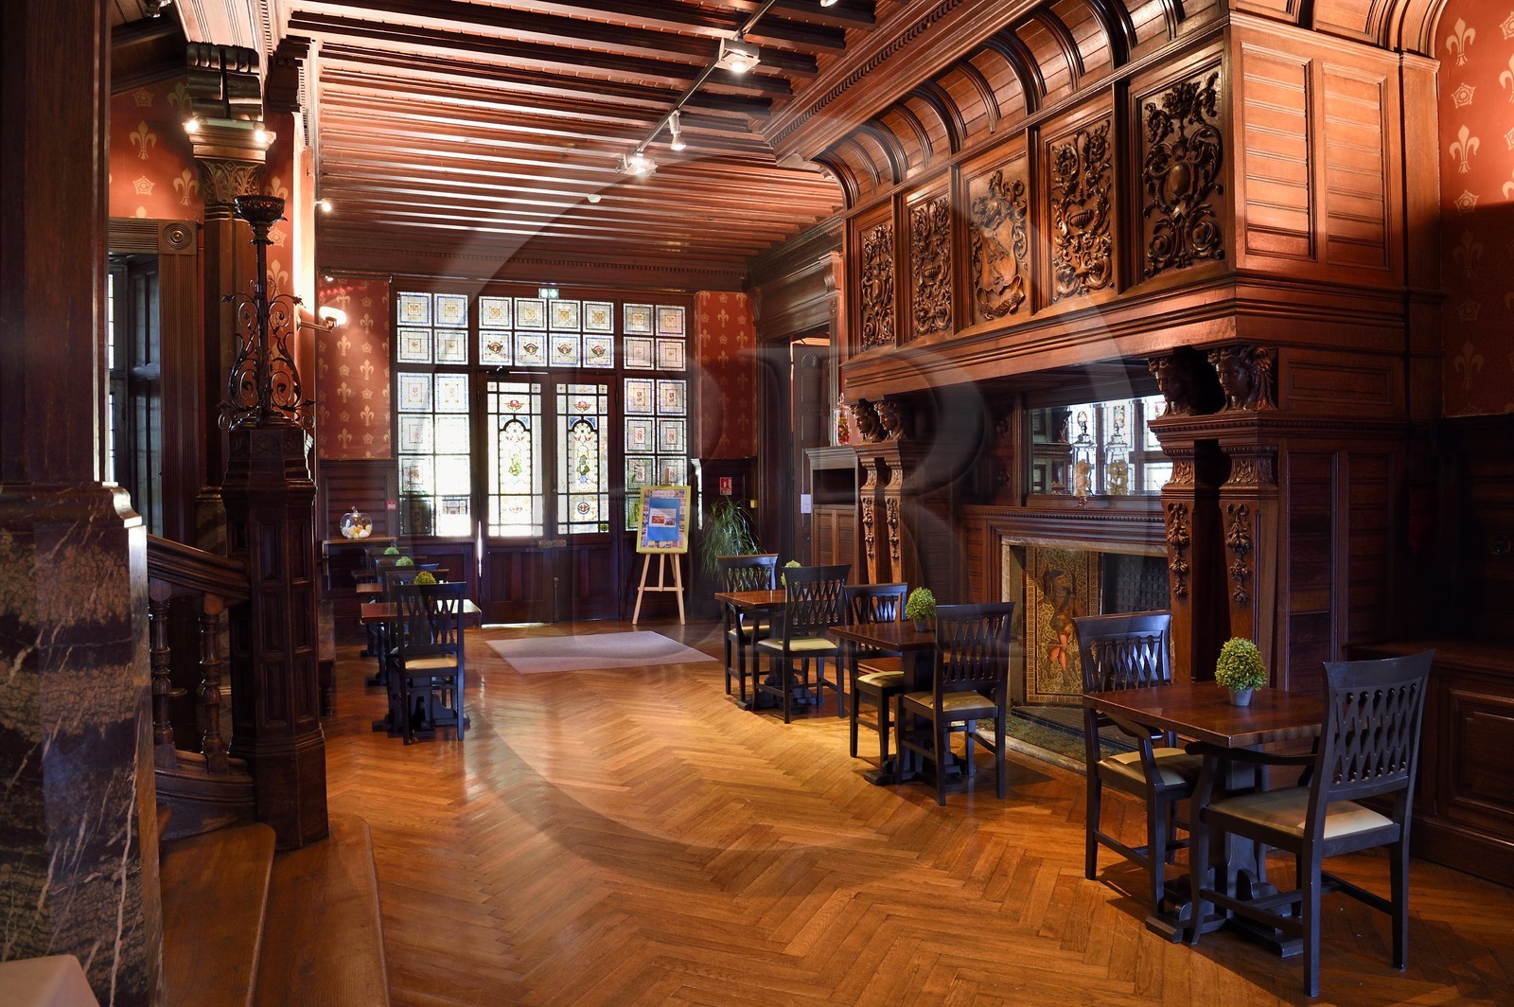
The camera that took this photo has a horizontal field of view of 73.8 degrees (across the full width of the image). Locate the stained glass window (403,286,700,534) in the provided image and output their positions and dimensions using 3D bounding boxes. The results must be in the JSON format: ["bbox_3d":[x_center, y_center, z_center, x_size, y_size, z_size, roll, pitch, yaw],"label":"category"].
[{"bbox_3d":[-2.289,-0.944,11.152,3.270,2.680,0.120,-1,1,-22],"label":"stained glass window"}]

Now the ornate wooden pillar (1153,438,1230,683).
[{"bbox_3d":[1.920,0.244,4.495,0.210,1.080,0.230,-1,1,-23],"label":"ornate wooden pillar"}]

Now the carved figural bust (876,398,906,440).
[{"bbox_3d":[0.887,-0.553,6.682,0.250,0.250,0.220,-1,1,-22],"label":"carved figural bust"}]

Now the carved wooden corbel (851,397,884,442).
[{"bbox_3d":[0.914,-0.642,7.947,0.250,0.350,0.210,-1,1,-23],"label":"carved wooden corbel"}]

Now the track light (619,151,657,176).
[{"bbox_3d":[-0.839,-2.422,7.199,0.220,0.170,0.210,-1,1,-23],"label":"track light"}]

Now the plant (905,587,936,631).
[{"bbox_3d":[0.854,0.543,5.281,0.175,0.240,0.175,-1,1,0],"label":"plant"}]

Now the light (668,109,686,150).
[{"bbox_3d":[-0.585,-2.730,7.412,0.130,0.290,0.130,-1,1,0],"label":"light"}]

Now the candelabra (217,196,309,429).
[{"bbox_3d":[-1.991,-0.774,4.060,0.360,0.950,0.360,-1,1,-23],"label":"candelabra"}]

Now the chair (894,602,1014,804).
[{"bbox_3d":[0.954,0.951,4.998,0.460,0.960,0.510,-1,1,-17],"label":"chair"}]

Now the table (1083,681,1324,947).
[{"bbox_3d":[1.656,1.082,3.550,0.710,0.760,0.700,-1,1,-23],"label":"table"}]

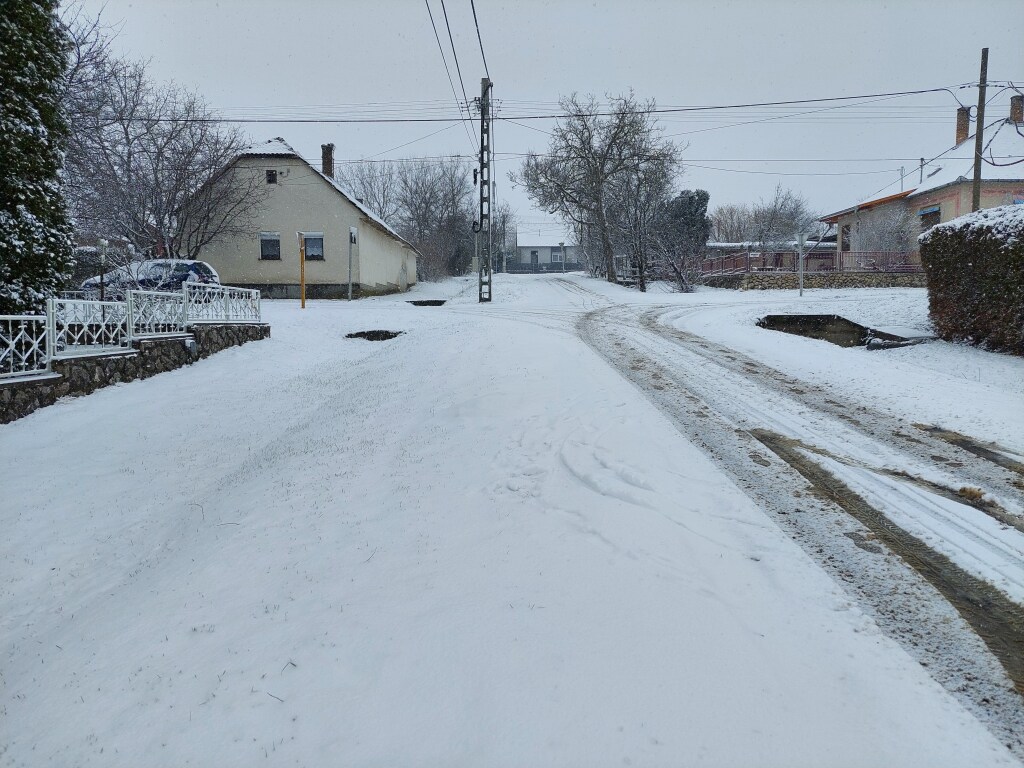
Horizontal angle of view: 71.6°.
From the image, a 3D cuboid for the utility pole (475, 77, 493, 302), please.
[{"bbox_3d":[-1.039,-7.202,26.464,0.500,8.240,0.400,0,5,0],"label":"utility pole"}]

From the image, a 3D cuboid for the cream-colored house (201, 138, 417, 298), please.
[{"bbox_3d":[-9.800,-7.708,36.358,7.900,7.300,15.900,0,5,1],"label":"cream-colored house"}]

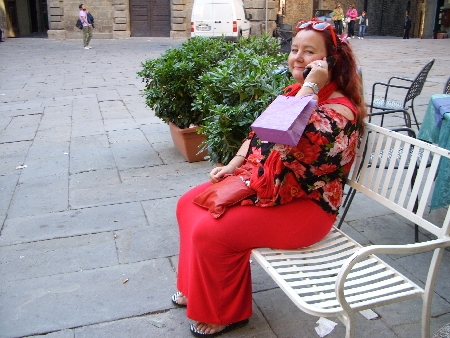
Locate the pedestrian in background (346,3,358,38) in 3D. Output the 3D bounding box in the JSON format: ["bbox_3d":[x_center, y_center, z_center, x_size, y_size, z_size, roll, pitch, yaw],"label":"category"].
[{"bbox_3d":[6.404,-7.393,24.826,0.550,1.670,0.400,9,19,25],"label":"pedestrian in background"}]

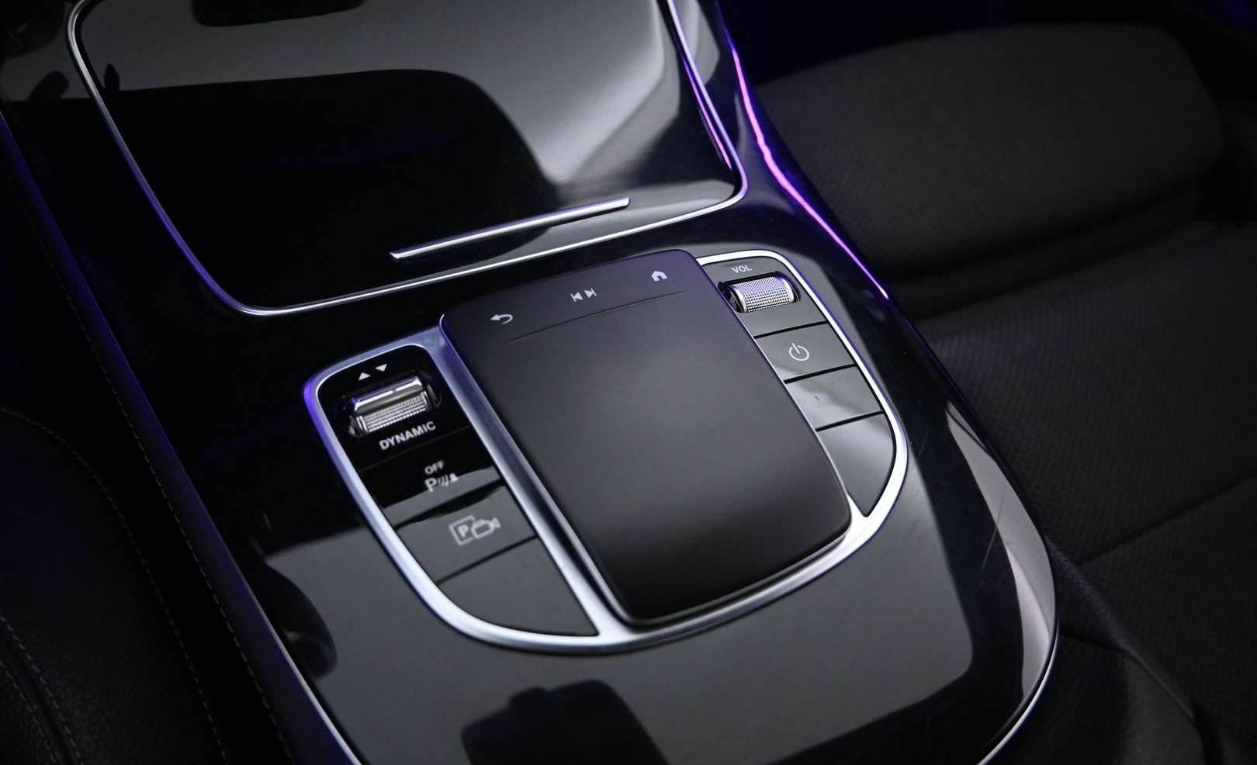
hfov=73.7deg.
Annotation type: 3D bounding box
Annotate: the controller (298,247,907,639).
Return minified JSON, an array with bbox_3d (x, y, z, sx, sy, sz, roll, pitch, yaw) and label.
[{"bbox_3d":[0.004,0.016,0.242,0.166,0.018,0.118,-17,55,-24],"label":"controller"}]

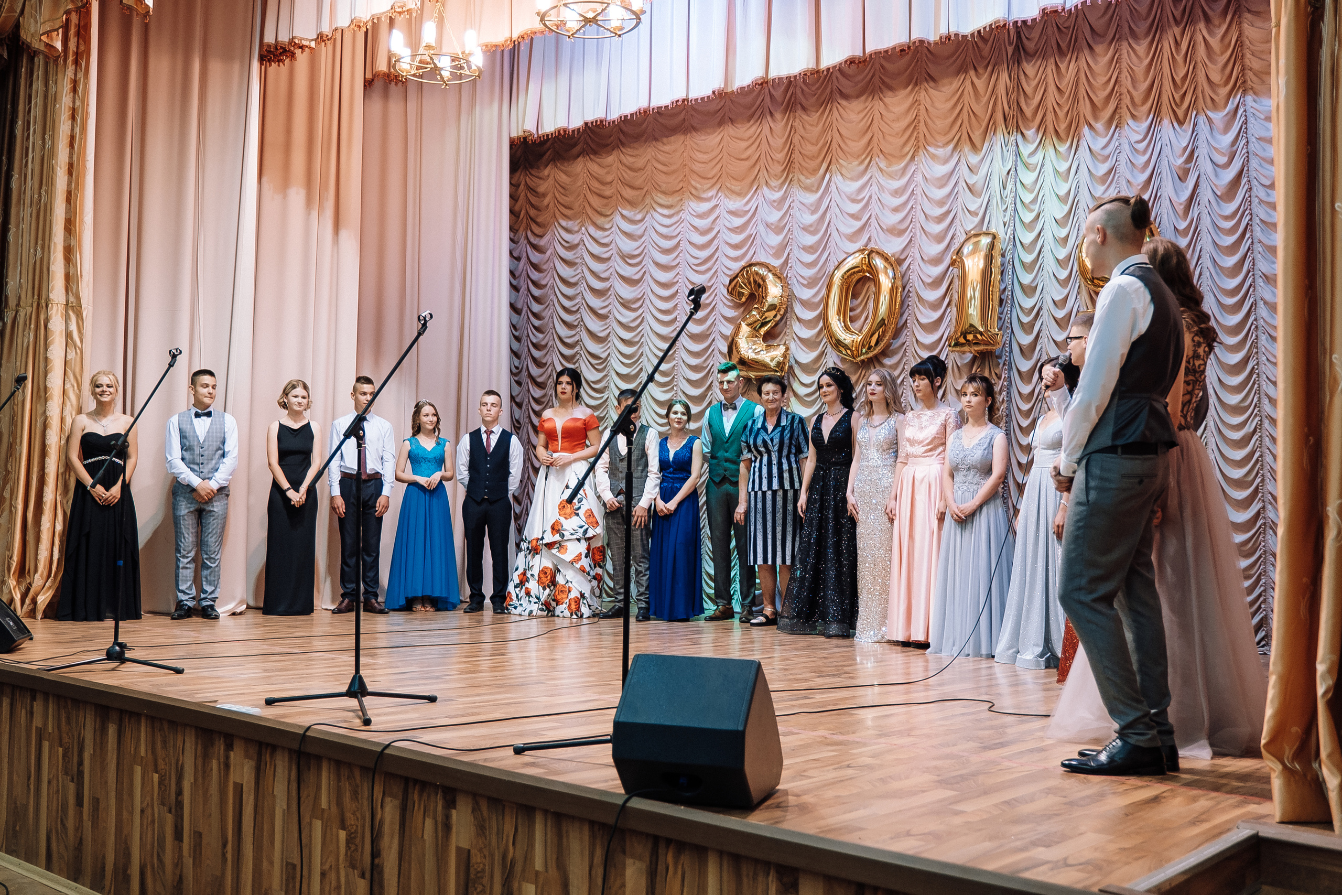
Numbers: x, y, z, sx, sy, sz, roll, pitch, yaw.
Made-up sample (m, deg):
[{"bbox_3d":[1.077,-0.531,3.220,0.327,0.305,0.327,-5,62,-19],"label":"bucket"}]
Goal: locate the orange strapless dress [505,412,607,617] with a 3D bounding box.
[{"bbox_3d":[-0.853,0.504,9.534,0.750,1.508,0.680,0,-3,20],"label":"orange strapless dress"}]

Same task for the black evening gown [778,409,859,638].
[{"bbox_3d":[0.996,0.479,8.330,0.530,1.451,0.490,-2,-3,38],"label":"black evening gown"}]

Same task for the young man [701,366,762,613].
[{"bbox_3d":[0.464,0.316,9.262,0.500,1.888,0.360,-1,-3,25],"label":"young man"}]

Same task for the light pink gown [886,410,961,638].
[{"bbox_3d":[1.547,0.461,7.840,0.450,1.424,0.400,-2,-3,44],"label":"light pink gown"}]

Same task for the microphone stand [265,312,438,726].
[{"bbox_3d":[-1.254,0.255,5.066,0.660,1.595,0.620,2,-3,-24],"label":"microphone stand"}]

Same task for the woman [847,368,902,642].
[{"bbox_3d":[1.280,0.354,8.019,0.410,1.716,0.360,-1,-3,34],"label":"woman"}]

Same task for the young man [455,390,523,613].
[{"bbox_3d":[-1.428,0.410,9.950,0.520,1.714,0.330,1,-2,-5],"label":"young man"}]

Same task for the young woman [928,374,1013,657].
[{"bbox_3d":[1.777,0.380,7.420,0.530,1.605,0.460,-1,-3,33],"label":"young woman"}]

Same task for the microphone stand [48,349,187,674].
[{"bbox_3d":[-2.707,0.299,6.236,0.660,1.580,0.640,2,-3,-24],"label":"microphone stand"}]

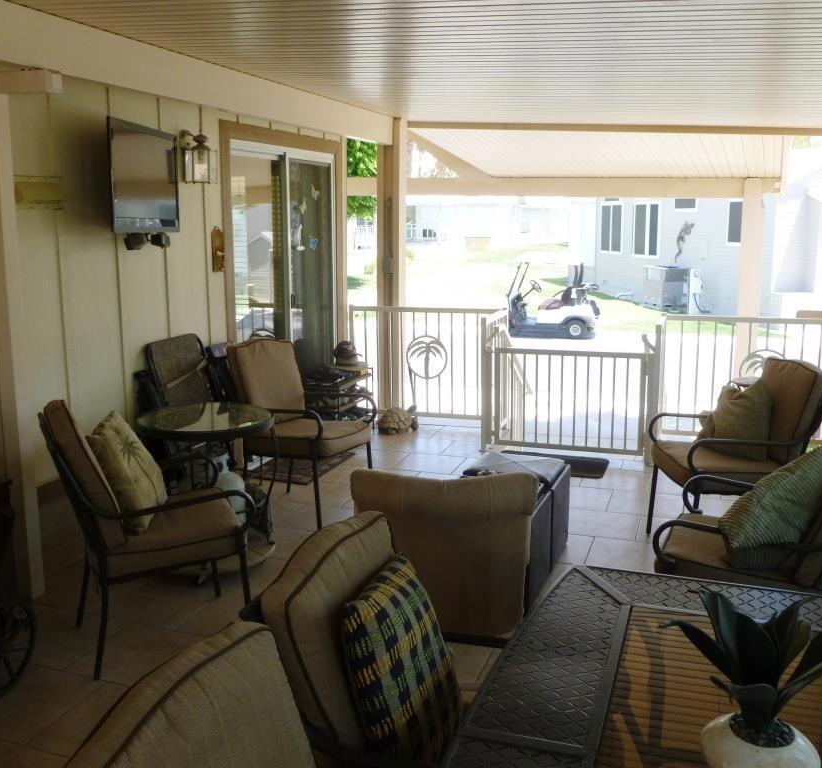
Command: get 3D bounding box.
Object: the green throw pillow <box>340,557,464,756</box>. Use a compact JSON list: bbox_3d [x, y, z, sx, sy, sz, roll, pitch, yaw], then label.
[{"bbox_3d":[-0.028,0.611,1.909,0.140,0.364,0.326,-15,2,31],"label":"green throw pillow"}]

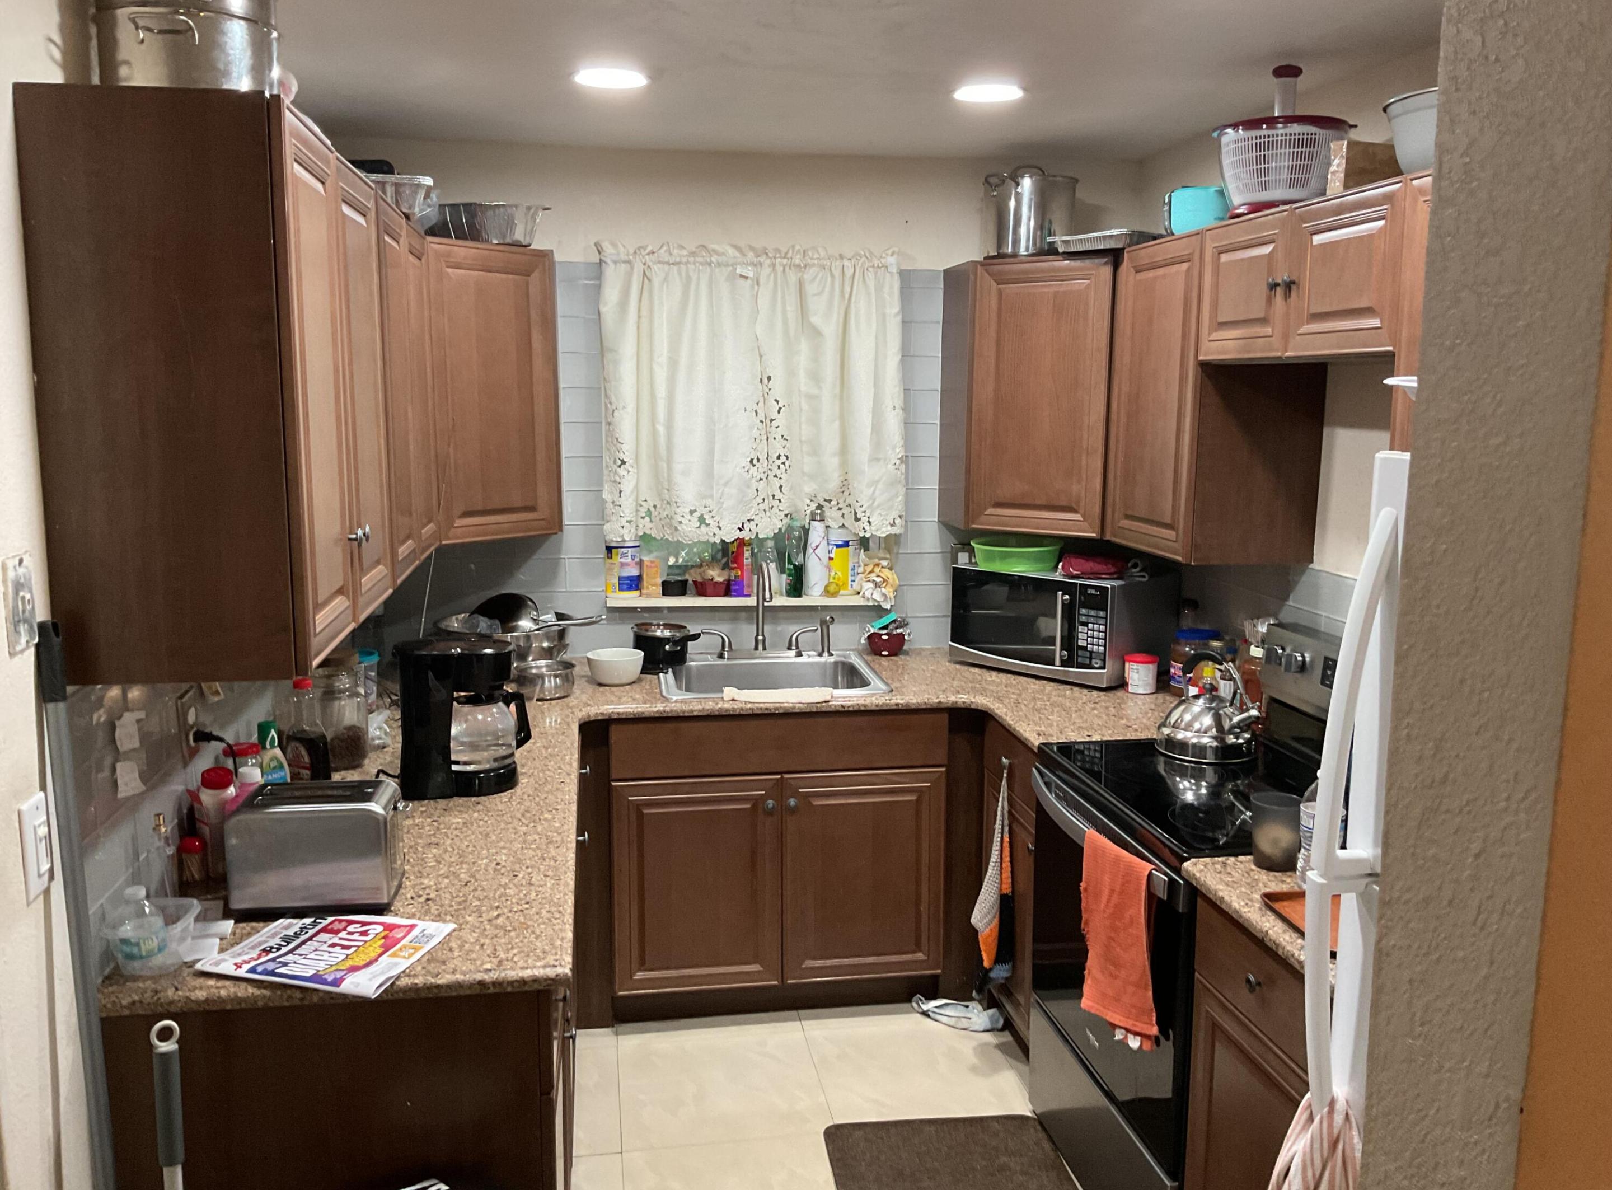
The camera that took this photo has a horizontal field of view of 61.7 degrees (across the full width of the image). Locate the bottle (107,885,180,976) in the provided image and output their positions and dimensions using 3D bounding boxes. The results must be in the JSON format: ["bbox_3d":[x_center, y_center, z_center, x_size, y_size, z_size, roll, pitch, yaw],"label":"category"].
[{"bbox_3d":[-0.919,0.463,1.864,0.072,0.122,0.072,-4,10,-26],"label":"bottle"}]

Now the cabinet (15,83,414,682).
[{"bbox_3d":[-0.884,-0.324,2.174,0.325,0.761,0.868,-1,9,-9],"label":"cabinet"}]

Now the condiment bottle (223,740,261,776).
[{"bbox_3d":[-1.030,0.363,2.482,0.066,0.180,0.066,-4,10,-23],"label":"condiment bottle"}]

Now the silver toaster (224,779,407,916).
[{"bbox_3d":[-0.795,0.407,2.215,0.260,0.177,0.170,-1,9,-9],"label":"silver toaster"}]

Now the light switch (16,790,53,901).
[{"bbox_3d":[-0.932,0.308,1.636,0.016,0.117,0.077,-1,9,-9],"label":"light switch"}]

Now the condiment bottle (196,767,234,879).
[{"bbox_3d":[-0.985,0.377,2.270,0.068,0.172,0.068,-4,10,-26],"label":"condiment bottle"}]

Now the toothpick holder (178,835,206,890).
[{"bbox_3d":[-0.995,0.431,2.188,0.039,0.081,0.039,-1,8,-9],"label":"toothpick holder"}]

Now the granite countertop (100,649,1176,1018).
[{"bbox_3d":[0.015,0.367,3.065,2.325,0.034,2.235,-1,9,-9],"label":"granite countertop"}]

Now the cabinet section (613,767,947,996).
[{"bbox_3d":[-0.111,0.731,3.952,0.905,0.603,0.580,-1,9,-9],"label":"cabinet section"}]

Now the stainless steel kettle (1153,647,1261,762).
[{"bbox_3d":[0.925,0.243,3.051,0.225,0.235,0.265,-5,10,-31],"label":"stainless steel kettle"}]

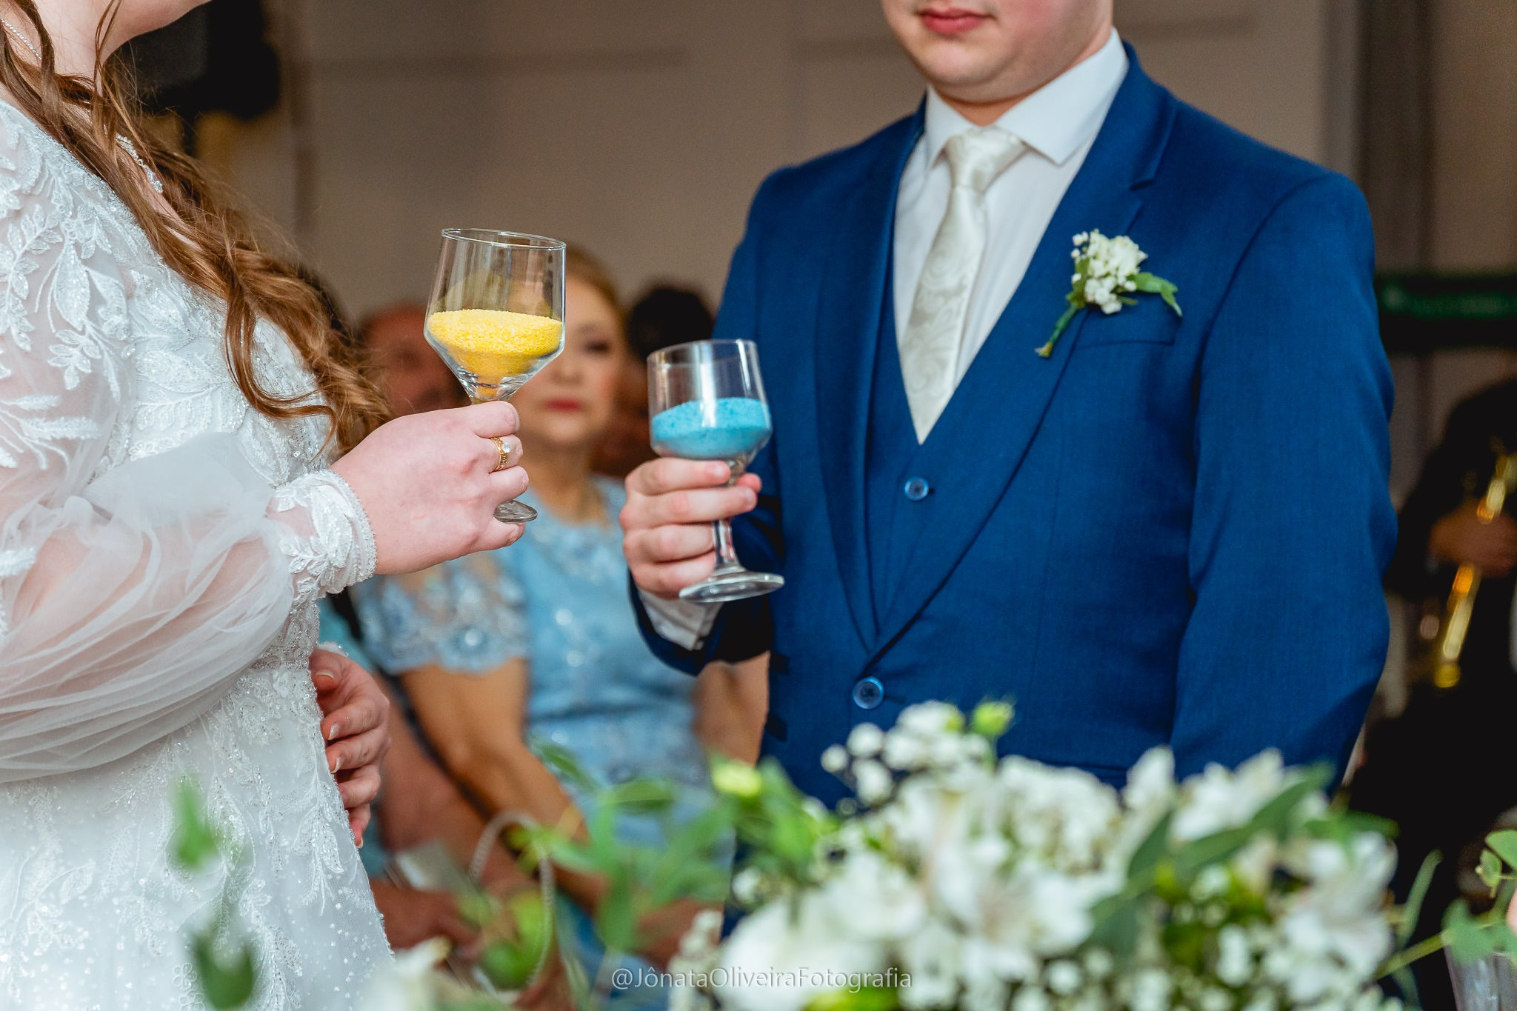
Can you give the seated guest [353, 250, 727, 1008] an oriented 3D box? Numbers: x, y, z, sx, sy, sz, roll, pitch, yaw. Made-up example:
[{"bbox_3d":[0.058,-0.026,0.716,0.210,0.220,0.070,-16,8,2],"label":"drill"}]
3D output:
[{"bbox_3d":[-0.182,0.359,4.901,0.500,1.260,0.750,-1,7,-10],"label":"seated guest"}]

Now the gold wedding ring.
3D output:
[{"bbox_3d":[-0.139,-0.027,2.339,0.005,0.021,0.022,-9,-20,-33],"label":"gold wedding ring"}]

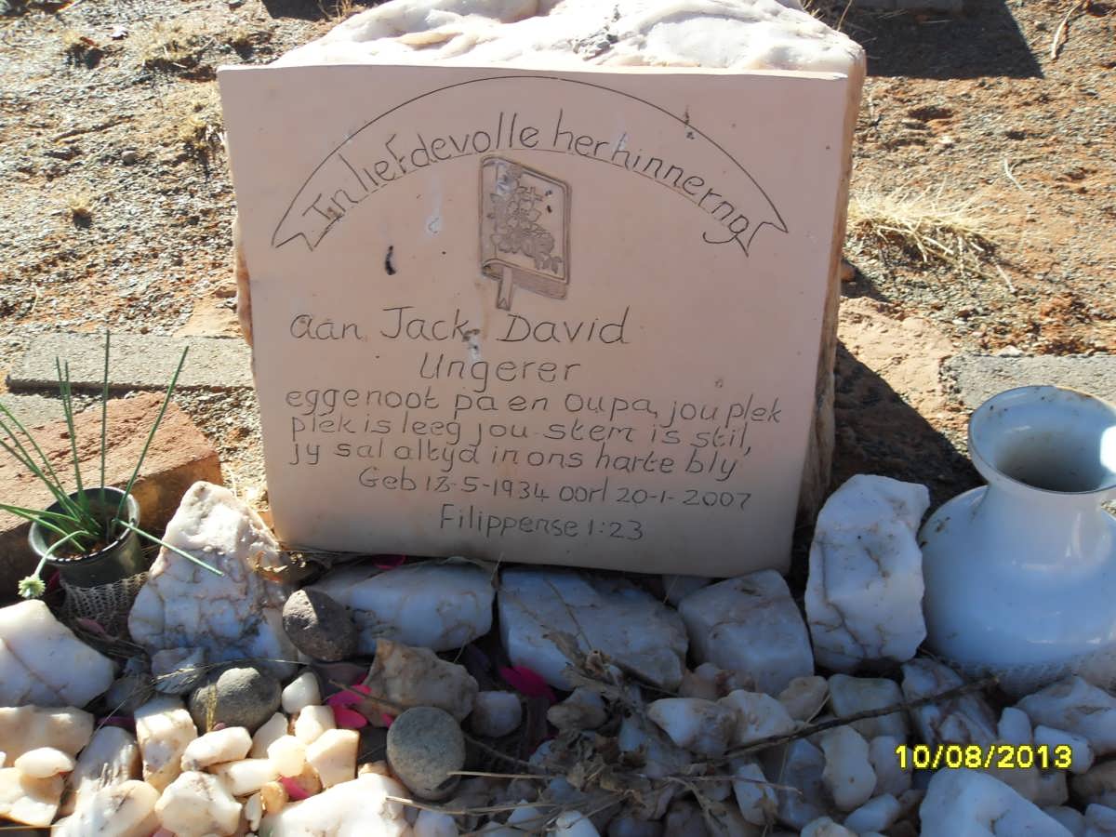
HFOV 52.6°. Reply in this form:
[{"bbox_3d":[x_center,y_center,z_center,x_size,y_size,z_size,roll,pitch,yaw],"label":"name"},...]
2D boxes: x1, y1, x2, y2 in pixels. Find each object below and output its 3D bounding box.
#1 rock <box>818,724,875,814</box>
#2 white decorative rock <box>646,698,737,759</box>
[{"bbox_3d":[0.233,0.282,0.909,0.044,0.057,0.054,-1,33,0],"label":"rock"},{"bbox_3d":[0.117,0.273,0.992,0.078,0.043,0.047,-1,34,0],"label":"white decorative rock"}]

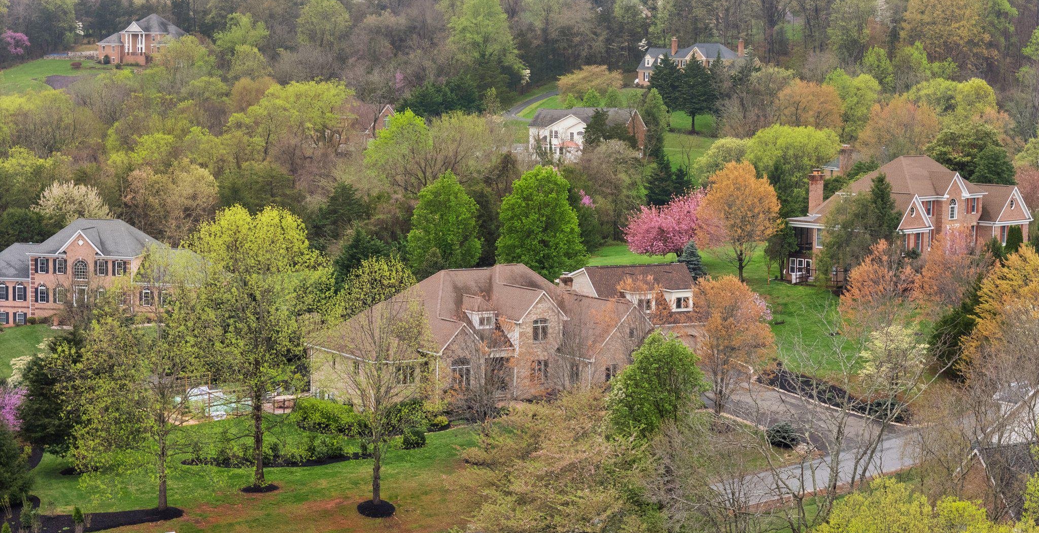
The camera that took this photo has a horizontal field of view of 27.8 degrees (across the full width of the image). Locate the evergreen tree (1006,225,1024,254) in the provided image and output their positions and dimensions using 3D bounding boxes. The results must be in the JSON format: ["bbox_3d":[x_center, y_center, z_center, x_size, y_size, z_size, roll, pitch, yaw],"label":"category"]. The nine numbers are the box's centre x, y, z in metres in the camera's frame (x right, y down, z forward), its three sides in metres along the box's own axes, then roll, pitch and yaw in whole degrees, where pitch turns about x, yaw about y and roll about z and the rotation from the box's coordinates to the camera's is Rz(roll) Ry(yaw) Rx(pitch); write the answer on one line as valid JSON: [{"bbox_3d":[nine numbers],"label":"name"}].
[{"bbox_3d":[51.729,-2.798,219.500,1.950,3.124,1.950,2,5,13],"label":"evergreen tree"}]

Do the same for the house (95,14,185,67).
[{"bbox_3d":[-101.882,-61.293,571.289,20.200,13.900,16.500,2,6,17],"label":"house"}]

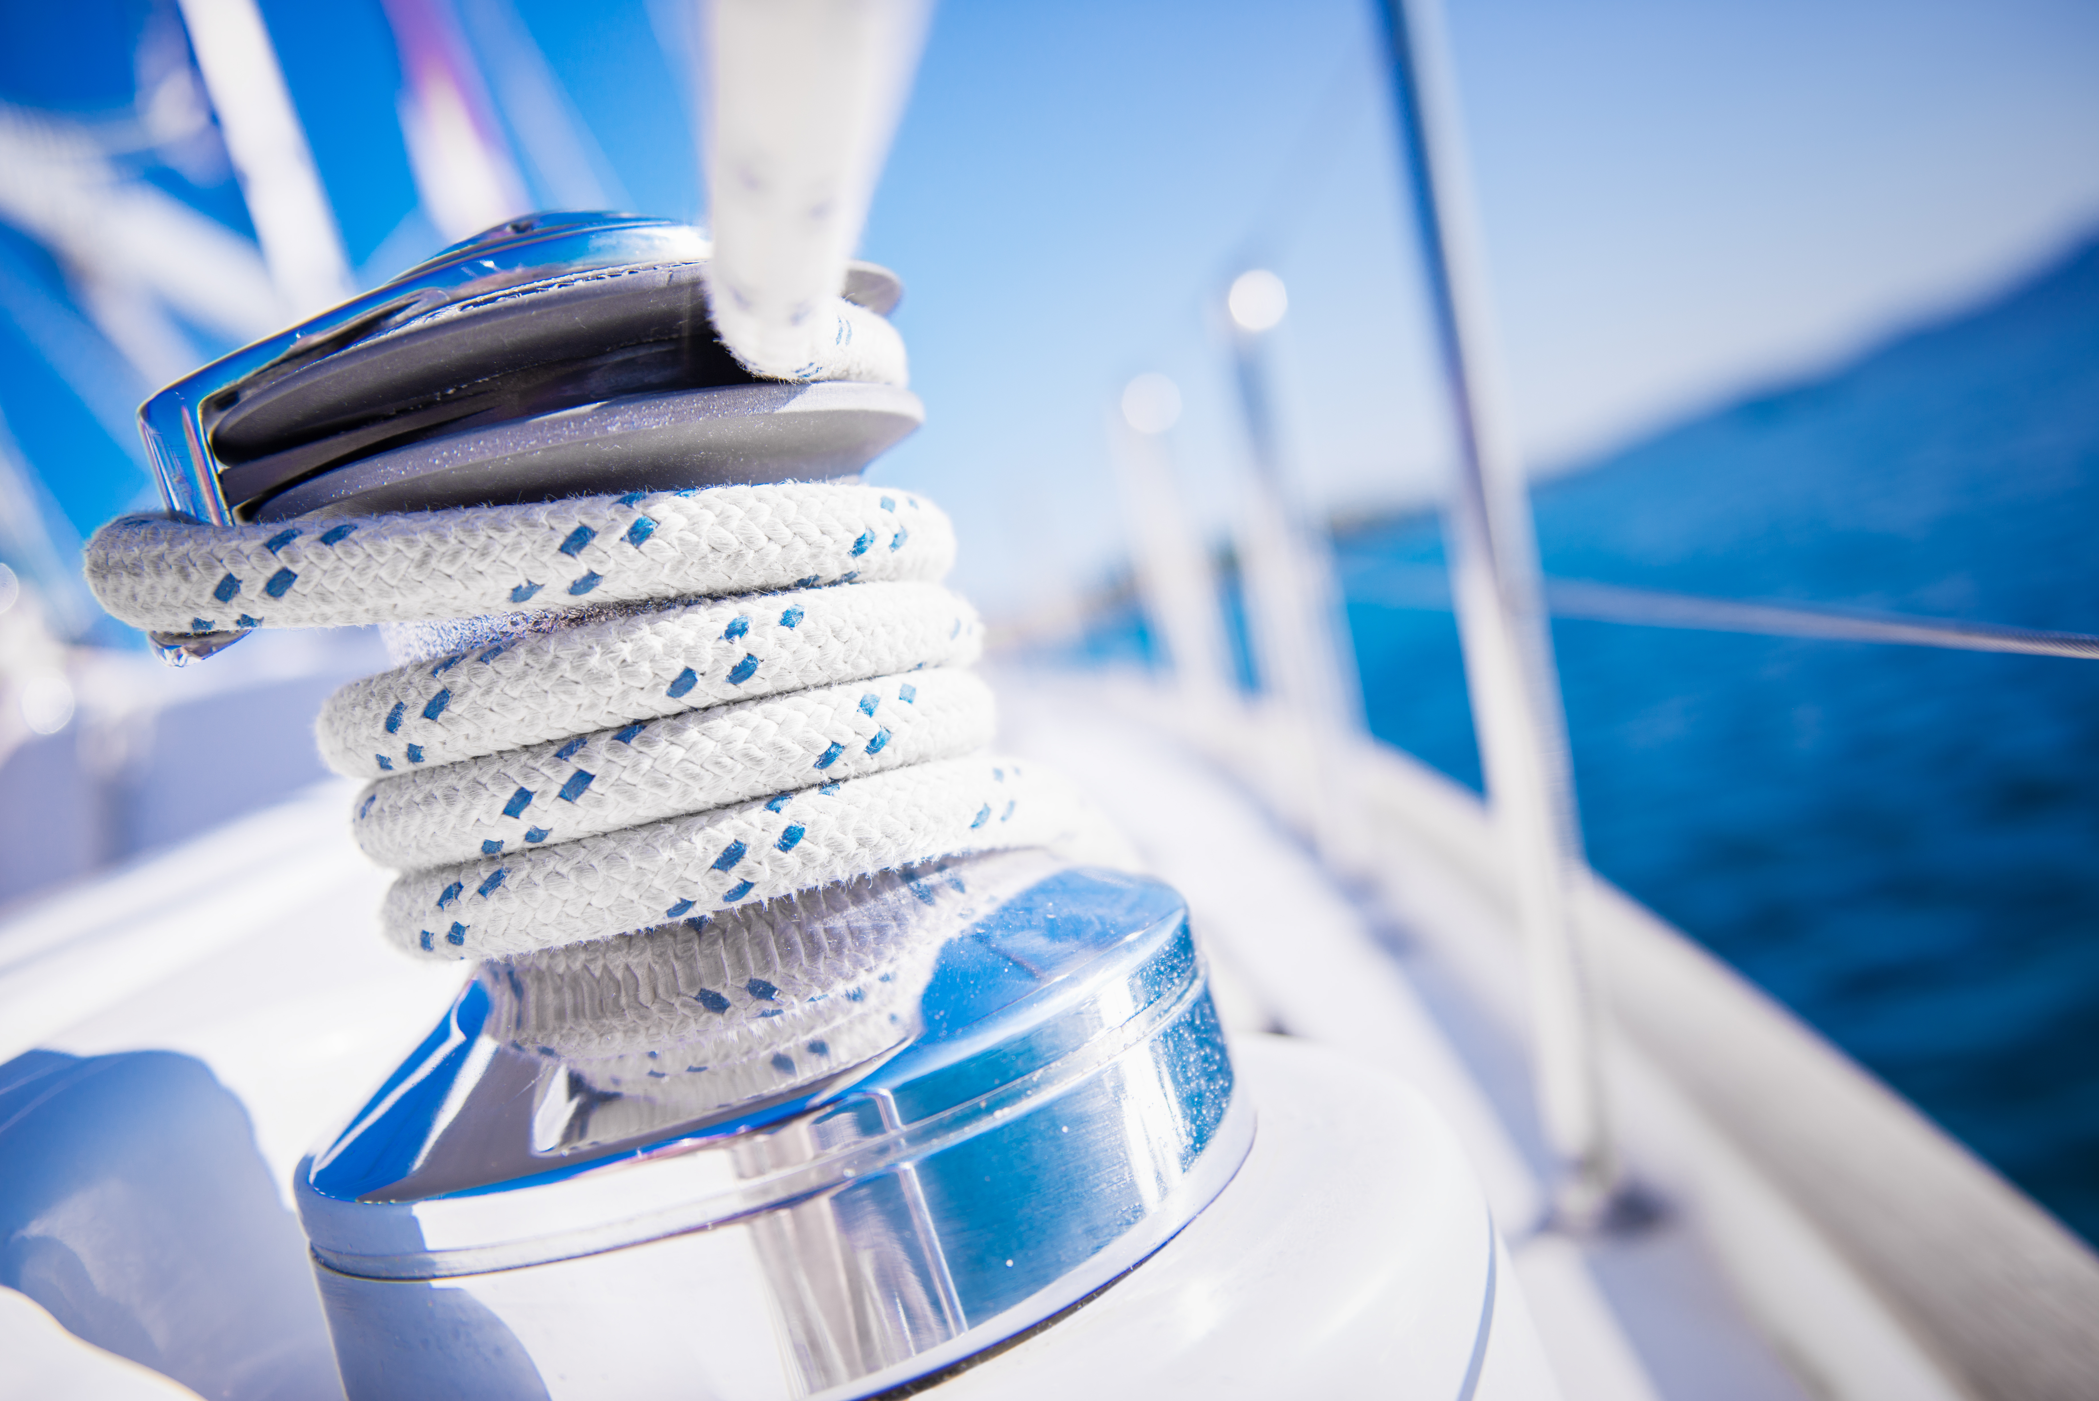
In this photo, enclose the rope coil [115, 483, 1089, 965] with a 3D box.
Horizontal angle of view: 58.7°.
[{"bbox_3d":[-0.059,-0.001,0.267,0.116,0.067,0.098,-16,3,-4],"label":"rope coil"}]

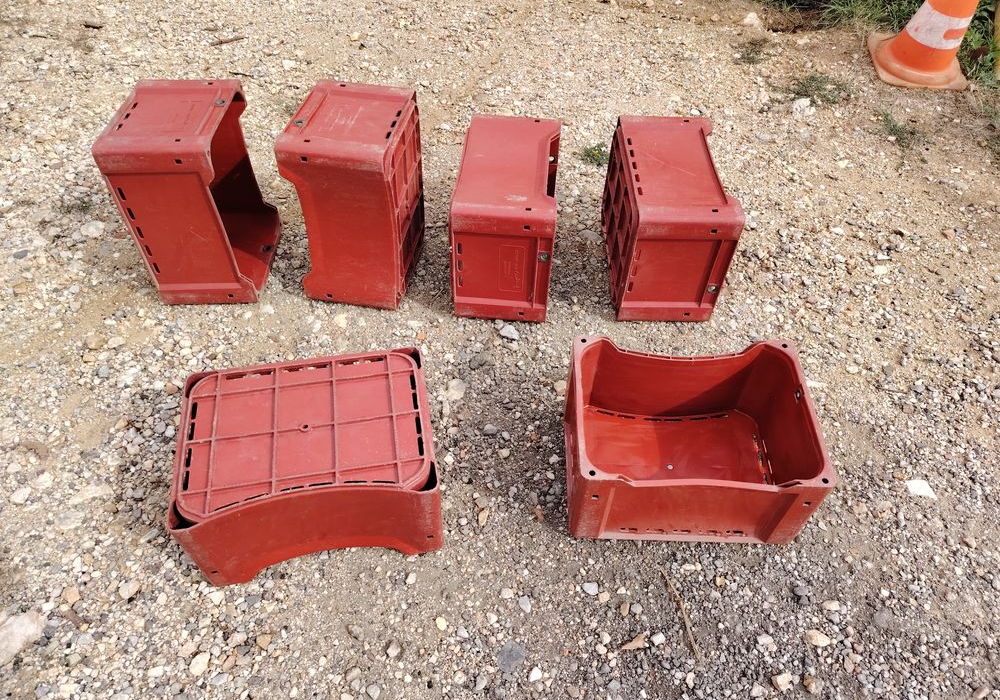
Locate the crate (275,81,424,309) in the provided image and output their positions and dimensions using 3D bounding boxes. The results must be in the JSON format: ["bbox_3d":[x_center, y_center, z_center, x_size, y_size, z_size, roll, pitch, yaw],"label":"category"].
[{"bbox_3d":[-0.426,-0.466,2.116,0.285,0.540,0.400,7,46,4],"label":"crate"}]

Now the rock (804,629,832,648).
[{"bbox_3d":[0.697,0.633,1.522,0.054,0.018,0.029,15,50,12],"label":"rock"}]

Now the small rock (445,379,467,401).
[{"bbox_3d":[-0.129,0.114,1.980,0.060,0.033,0.071,-3,49,-4],"label":"small rock"}]

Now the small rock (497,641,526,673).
[{"bbox_3d":[0.024,0.664,1.500,0.062,0.025,0.063,5,48,3],"label":"small rock"}]

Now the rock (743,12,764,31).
[{"bbox_3d":[1.320,-1.716,3.617,0.109,0.071,0.142,16,50,12],"label":"rock"}]

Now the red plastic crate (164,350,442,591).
[{"bbox_3d":[-0.429,0.267,1.632,0.540,0.285,0.400,-7,50,-8],"label":"red plastic crate"}]

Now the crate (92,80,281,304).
[{"bbox_3d":[-0.915,-0.476,2.126,0.289,0.550,0.405,-1,47,-1],"label":"crate"}]

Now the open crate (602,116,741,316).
[{"bbox_3d":[0.521,-0.427,2.217,0.289,0.405,0.550,1,48,-1],"label":"open crate"}]

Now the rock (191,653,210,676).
[{"bbox_3d":[-0.630,0.659,1.457,0.029,0.018,0.040,21,51,16],"label":"rock"}]

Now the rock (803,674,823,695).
[{"bbox_3d":[0.656,0.703,1.456,0.035,0.022,0.036,4,48,2],"label":"rock"}]

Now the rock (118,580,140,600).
[{"bbox_3d":[-0.831,0.536,1.558,0.042,0.021,0.034,-24,53,-22],"label":"rock"}]

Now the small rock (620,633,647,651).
[{"bbox_3d":[0.293,0.643,1.526,0.063,0.018,0.026,-18,51,-17],"label":"small rock"}]

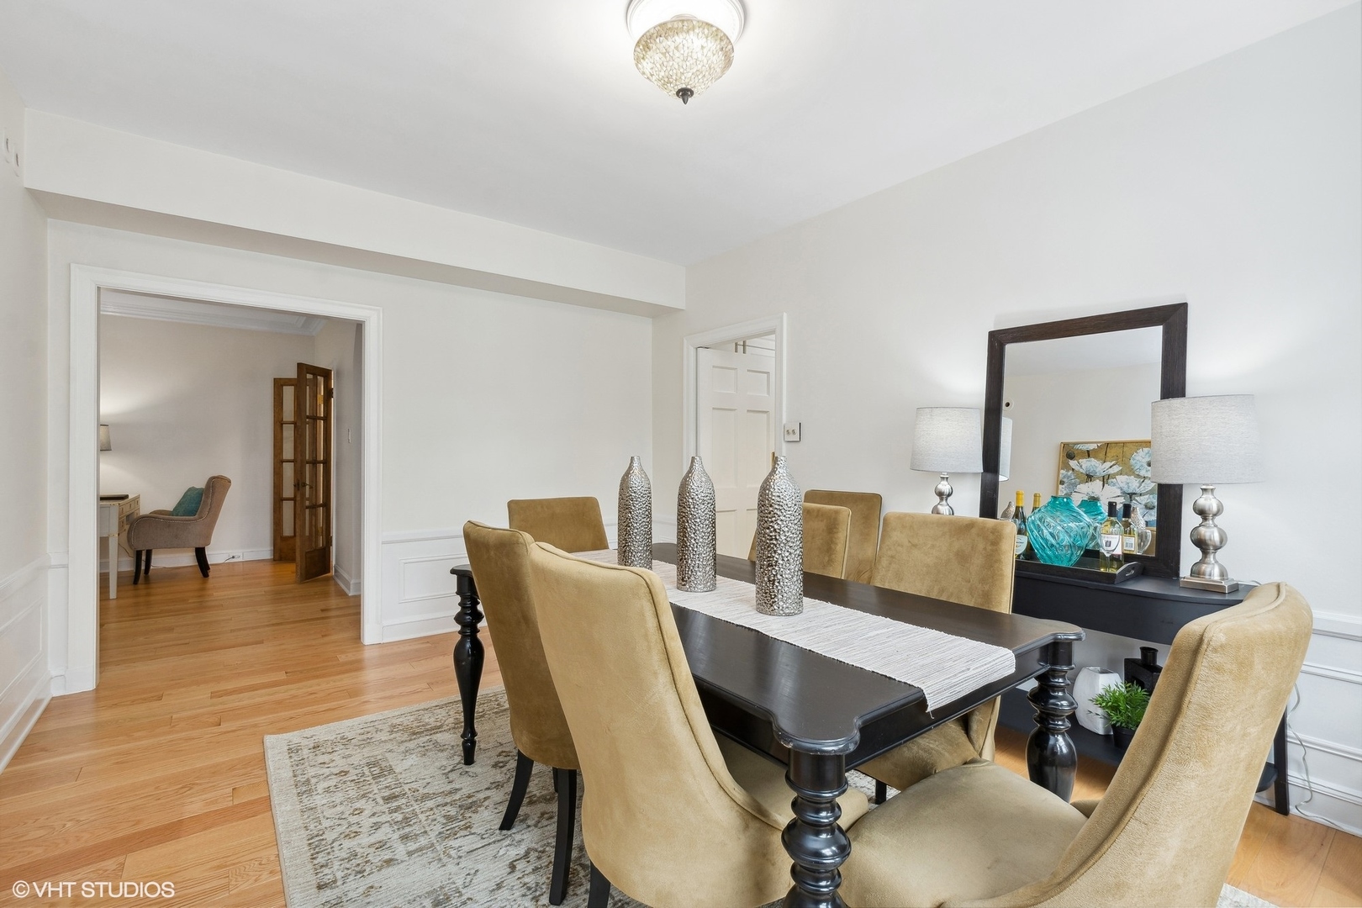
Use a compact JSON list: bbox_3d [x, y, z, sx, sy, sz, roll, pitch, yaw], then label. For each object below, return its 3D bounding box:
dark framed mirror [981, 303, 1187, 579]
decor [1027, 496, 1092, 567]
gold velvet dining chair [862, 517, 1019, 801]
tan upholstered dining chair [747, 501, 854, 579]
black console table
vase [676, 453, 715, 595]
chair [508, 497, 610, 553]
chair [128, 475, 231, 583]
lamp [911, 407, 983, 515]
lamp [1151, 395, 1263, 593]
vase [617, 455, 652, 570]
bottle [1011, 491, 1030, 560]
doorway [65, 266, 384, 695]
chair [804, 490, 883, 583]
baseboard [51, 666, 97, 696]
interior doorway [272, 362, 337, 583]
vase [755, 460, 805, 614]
[{"bbox_3d":[1.647,-0.048,2.382,0.030,1.048,0.704,7,-4,-40],"label":"dark framed mirror"},{"bbox_3d":[1.494,0.306,2.240,0.215,0.280,0.215,0,0,-36],"label":"decor"},{"bbox_3d":[0.757,0.719,1.807,0.620,1.000,0.480,0,0,-44],"label":"gold velvet dining chair"},{"bbox_3d":[0.342,0.698,2.334,0.650,0.995,0.510,0,0,-36],"label":"tan upholstered dining chair"},{"bbox_3d":[1.495,0.832,2.292,0.420,0.747,1.290,0,0,-36],"label":"black console table"},{"bbox_3d":[0.051,0.224,1.860,0.131,0.432,0.131,0,0,0],"label":"vase"},{"bbox_3d":[-0.463,0.709,2.483,0.480,1.000,0.620,0,0,-40],"label":"chair"},{"bbox_3d":[-4.771,0.692,5.456,0.710,0.960,0.650,0,0,-37],"label":"chair"},{"bbox_3d":[1.251,0.127,2.693,0.310,0.675,0.310,0,0,-40],"label":"lamp"},{"bbox_3d":[1.800,0.136,1.935,0.280,0.645,0.280,0,0,-36],"label":"lamp"},{"bbox_3d":[-0.186,0.226,2.271,0.138,0.443,0.138,0,0,0],"label":"vase"},{"bbox_3d":[1.436,0.303,2.400,0.077,0.290,0.077,0,0,-36],"label":"bottle"},{"bbox_3d":[-2.497,0.134,3.253,1.385,2.125,0.160,0,0,-35],"label":"doorway"},{"bbox_3d":[0.687,0.712,2.991,0.650,0.990,0.510,0,0,-36],"label":"chair"},{"bbox_3d":[-3.021,1.132,2.819,0.165,0.120,0.025,0,0,-35],"label":"baseboard"},{"bbox_3d":[-3.958,0.185,5.962,0.500,2.060,1.450,0,0,-36],"label":"interior doorway"},{"bbox_3d":[0.293,0.231,1.691,0.140,0.443,0.140,0,0,0],"label":"vase"}]

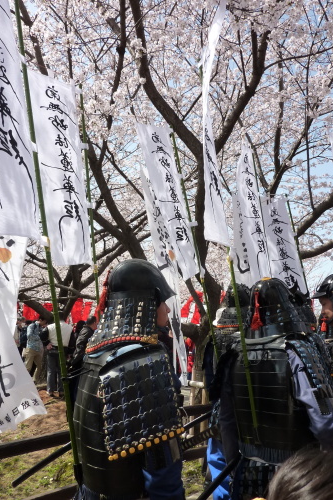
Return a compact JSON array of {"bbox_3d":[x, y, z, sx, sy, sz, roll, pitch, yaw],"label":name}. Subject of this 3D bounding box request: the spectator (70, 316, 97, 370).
[{"bbox_3d":[-1.322,1.871,5.750,0.460,1.630,0.500,8,-12,-41],"label":"spectator"}]

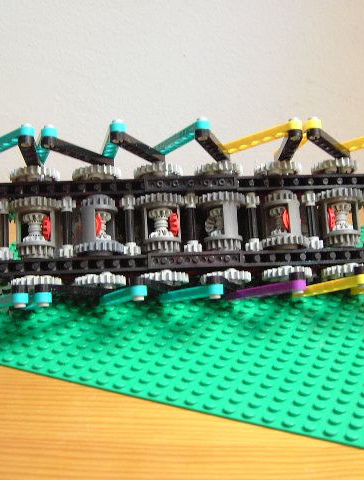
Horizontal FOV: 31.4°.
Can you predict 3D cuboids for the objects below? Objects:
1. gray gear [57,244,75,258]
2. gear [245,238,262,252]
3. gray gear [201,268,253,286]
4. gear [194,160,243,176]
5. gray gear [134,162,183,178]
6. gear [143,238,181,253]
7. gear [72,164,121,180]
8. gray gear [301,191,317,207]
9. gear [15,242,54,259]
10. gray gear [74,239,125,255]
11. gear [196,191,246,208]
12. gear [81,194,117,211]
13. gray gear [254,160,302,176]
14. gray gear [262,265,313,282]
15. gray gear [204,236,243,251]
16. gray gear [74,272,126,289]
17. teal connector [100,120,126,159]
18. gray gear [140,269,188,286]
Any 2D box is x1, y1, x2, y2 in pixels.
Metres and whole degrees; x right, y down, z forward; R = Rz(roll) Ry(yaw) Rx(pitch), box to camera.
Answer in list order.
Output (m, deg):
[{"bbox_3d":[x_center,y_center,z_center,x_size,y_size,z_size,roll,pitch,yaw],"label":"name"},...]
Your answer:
[{"bbox_3d":[-0.058,0.006,0.332,0.010,0.007,0.010,-2,-12,-5],"label":"gray gear"},{"bbox_3d":[0.038,0.003,0.340,0.010,0.008,0.010,-2,-11,-6],"label":"gear"},{"bbox_3d":[0.023,0.020,0.333,0.025,0.008,0.025,-2,-12,-5],"label":"gray gear"},{"bbox_3d":[0.020,-0.036,0.345,0.025,0.008,0.025,-2,-12,-5],"label":"gear"},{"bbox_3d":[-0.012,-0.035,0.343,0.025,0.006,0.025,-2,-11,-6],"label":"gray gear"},{"bbox_3d":[-0.010,0.005,0.336,0.018,0.007,0.018,-2,-12,-5],"label":"gear"},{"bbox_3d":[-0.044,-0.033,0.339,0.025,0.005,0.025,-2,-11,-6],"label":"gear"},{"bbox_3d":[0.069,-0.021,0.346,0.010,0.008,0.010,-2,-12,-5],"label":"gray gear"},{"bbox_3d":[-0.074,0.007,0.330,0.018,0.007,0.018,-2,-12,-5],"label":"gear"},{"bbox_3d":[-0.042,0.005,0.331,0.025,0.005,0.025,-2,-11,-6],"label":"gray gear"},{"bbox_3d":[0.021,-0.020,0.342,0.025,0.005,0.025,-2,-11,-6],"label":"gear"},{"bbox_3d":[-0.043,-0.018,0.337,0.019,0.008,0.019,-2,-11,-6],"label":"gear"},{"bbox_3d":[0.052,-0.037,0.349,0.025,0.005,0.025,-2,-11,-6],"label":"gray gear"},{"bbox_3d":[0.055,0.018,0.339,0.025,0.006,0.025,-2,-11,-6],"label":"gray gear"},{"bbox_3d":[0.022,0.003,0.338,0.019,0.007,0.019,-2,-11,-6],"label":"gray gear"},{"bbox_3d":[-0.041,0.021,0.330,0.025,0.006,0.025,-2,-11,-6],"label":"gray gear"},{"bbox_3d":[-0.035,-0.048,0.322,0.008,0.004,0.046,0,-12,-14],"label":"teal connector"},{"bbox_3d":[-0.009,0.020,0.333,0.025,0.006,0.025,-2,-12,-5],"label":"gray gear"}]

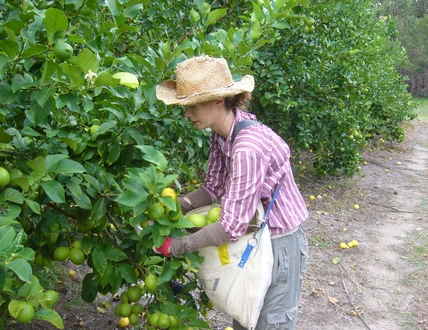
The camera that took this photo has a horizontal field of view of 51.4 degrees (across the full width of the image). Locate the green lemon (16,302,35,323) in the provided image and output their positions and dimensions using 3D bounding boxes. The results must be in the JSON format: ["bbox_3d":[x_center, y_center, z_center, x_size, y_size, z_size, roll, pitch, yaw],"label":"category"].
[{"bbox_3d":[-0.619,0.484,1.460,0.057,0.067,0.057,0,10,0],"label":"green lemon"}]

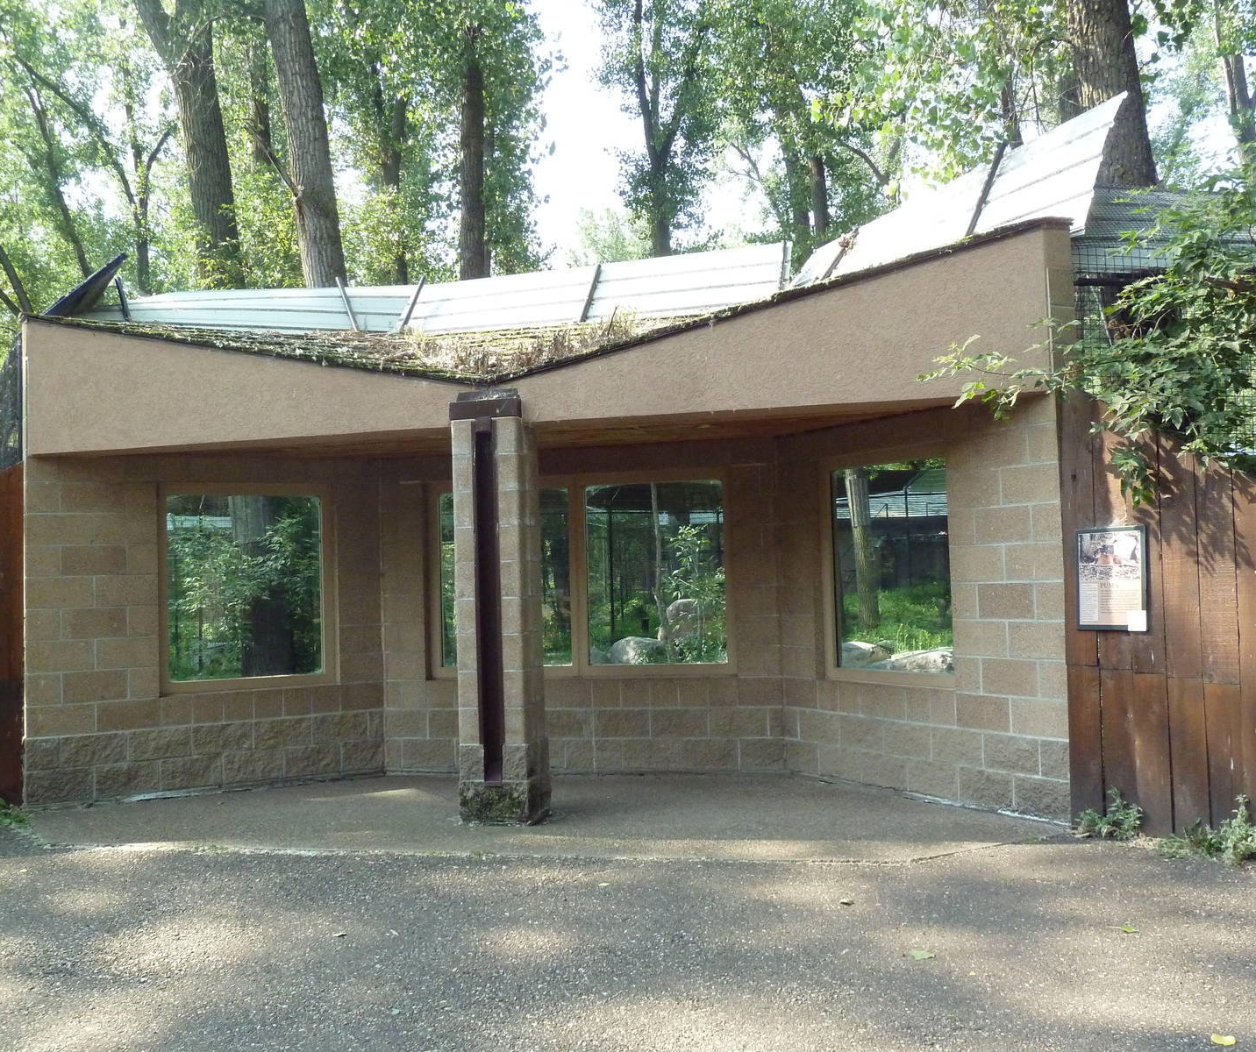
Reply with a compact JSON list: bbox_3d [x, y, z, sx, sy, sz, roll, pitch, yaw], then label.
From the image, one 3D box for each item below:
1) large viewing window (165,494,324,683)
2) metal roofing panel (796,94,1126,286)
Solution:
[{"bbox_3d":[-2.638,0.421,9.017,1.065,1.267,0.100,0,-3,-32],"label":"large viewing window"},{"bbox_3d":[1.855,-1.801,8.136,0.060,0.963,2.800,33,-21,-21],"label":"metal roofing panel"}]

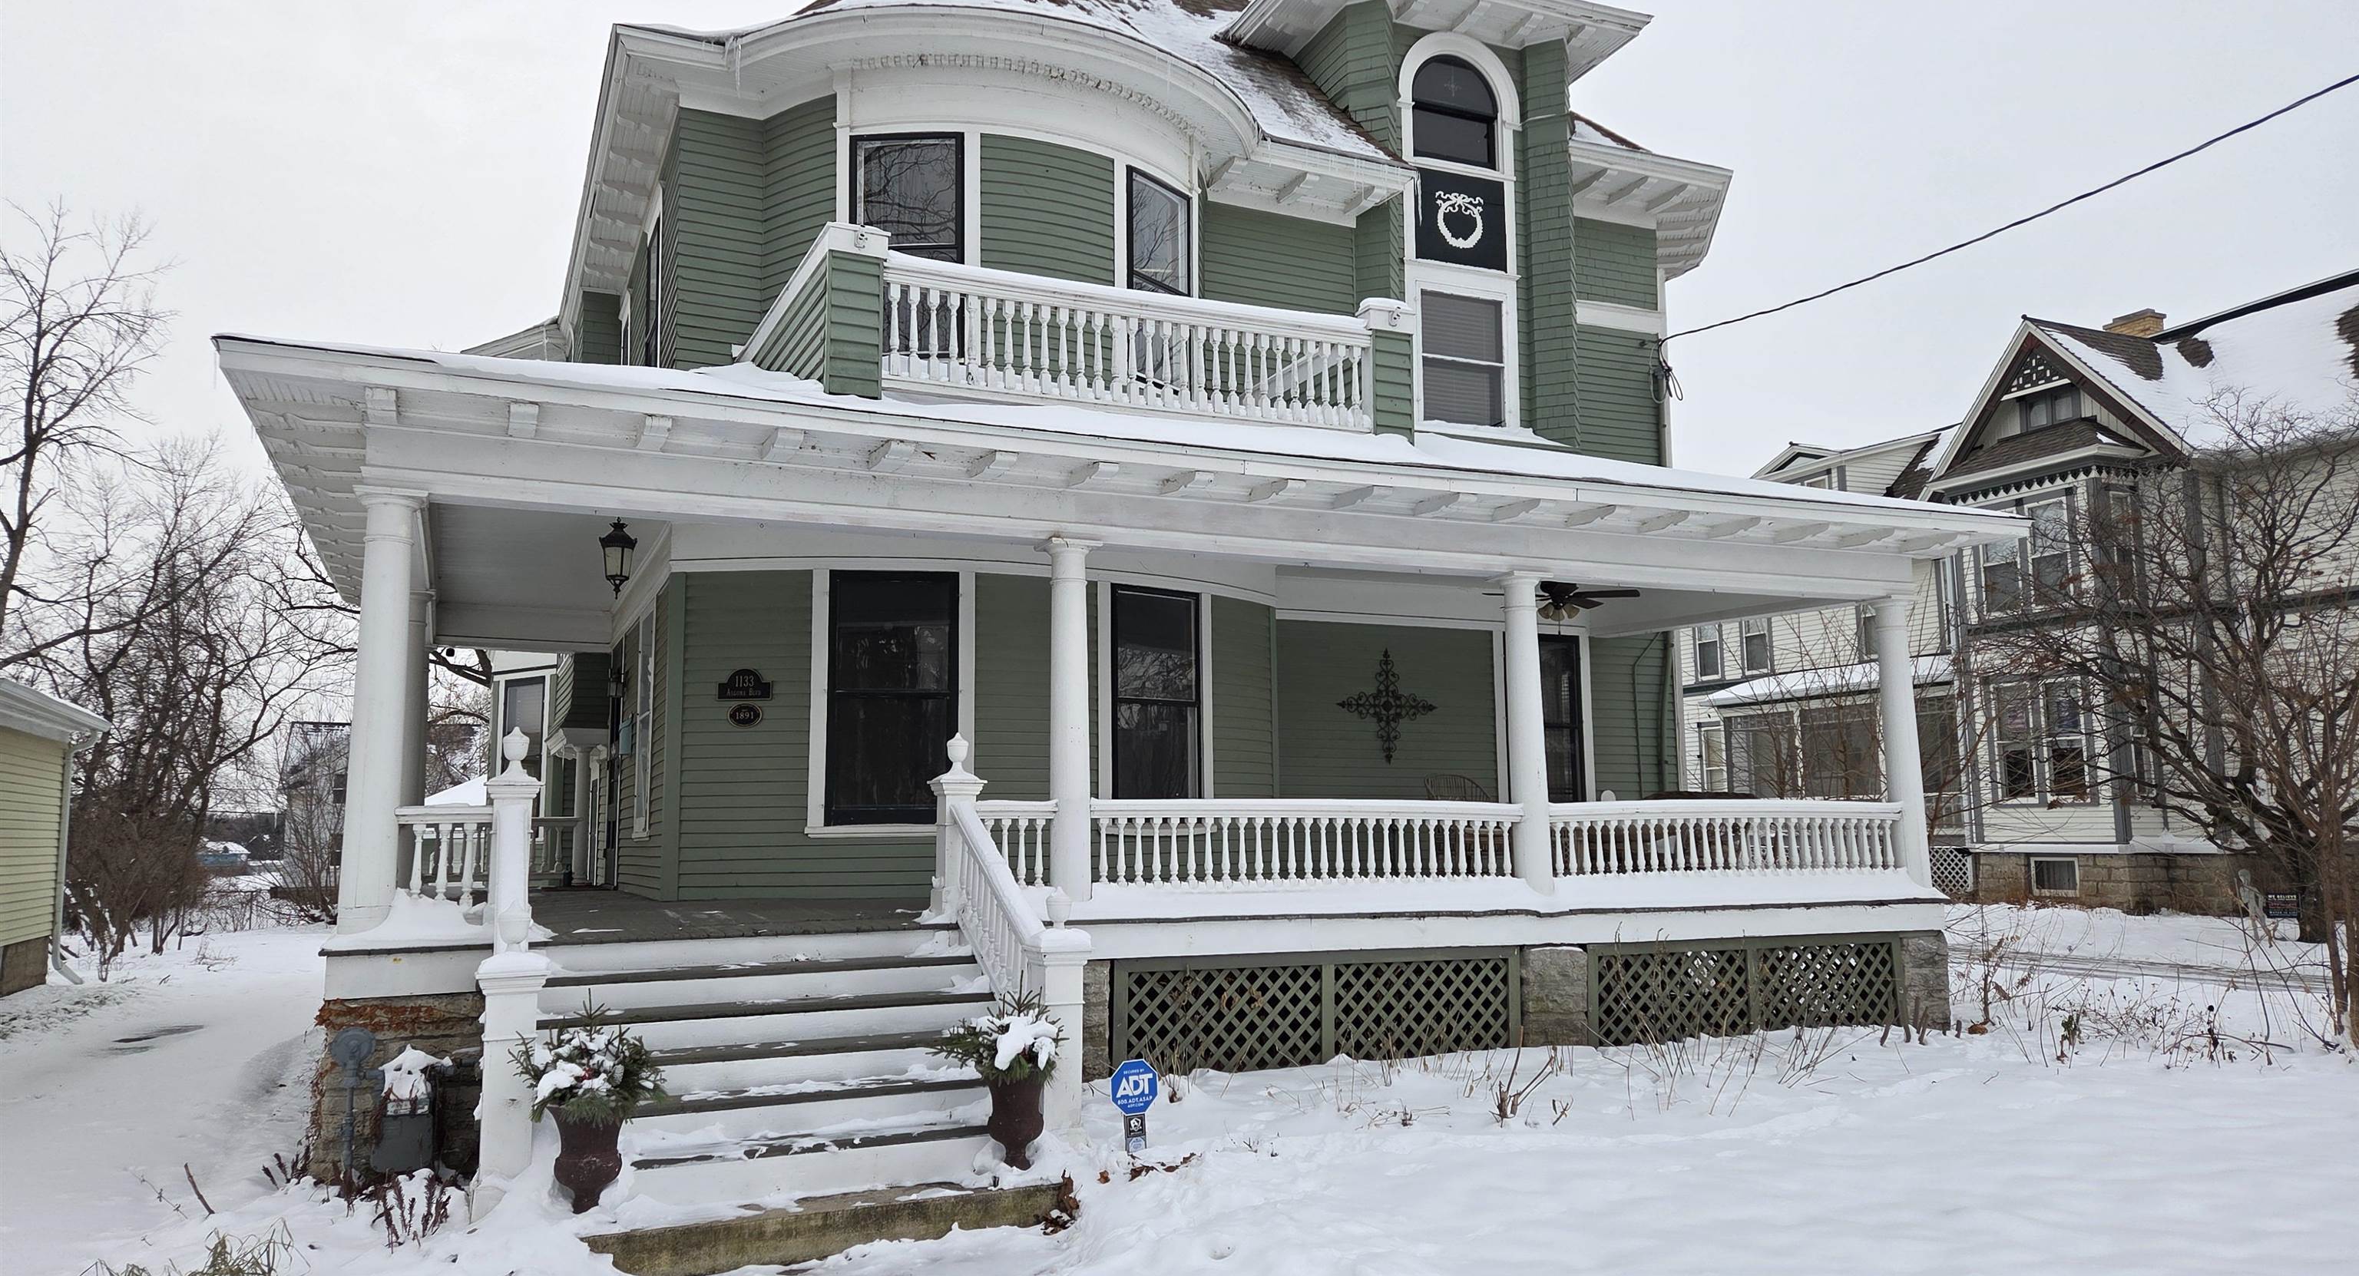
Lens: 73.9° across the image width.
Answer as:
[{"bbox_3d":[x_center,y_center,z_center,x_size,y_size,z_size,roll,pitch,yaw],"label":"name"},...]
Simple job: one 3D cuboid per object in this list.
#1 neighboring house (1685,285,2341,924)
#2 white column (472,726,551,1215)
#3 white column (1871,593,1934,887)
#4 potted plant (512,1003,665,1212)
[{"bbox_3d":[18.842,-0.531,30.195,10.000,11.100,16.500,3,-8,-24],"label":"neighboring house"},{"bbox_3d":[-3.002,1.474,7.046,0.286,2.163,0.286,3,-8,-24],"label":"white column"},{"bbox_3d":[6.012,0.899,13.038,0.315,2.374,0.315,3,-8,-24],"label":"white column"},{"bbox_3d":[-2.646,2.110,7.011,0.630,0.946,0.591,3,-8,-24],"label":"potted plant"}]

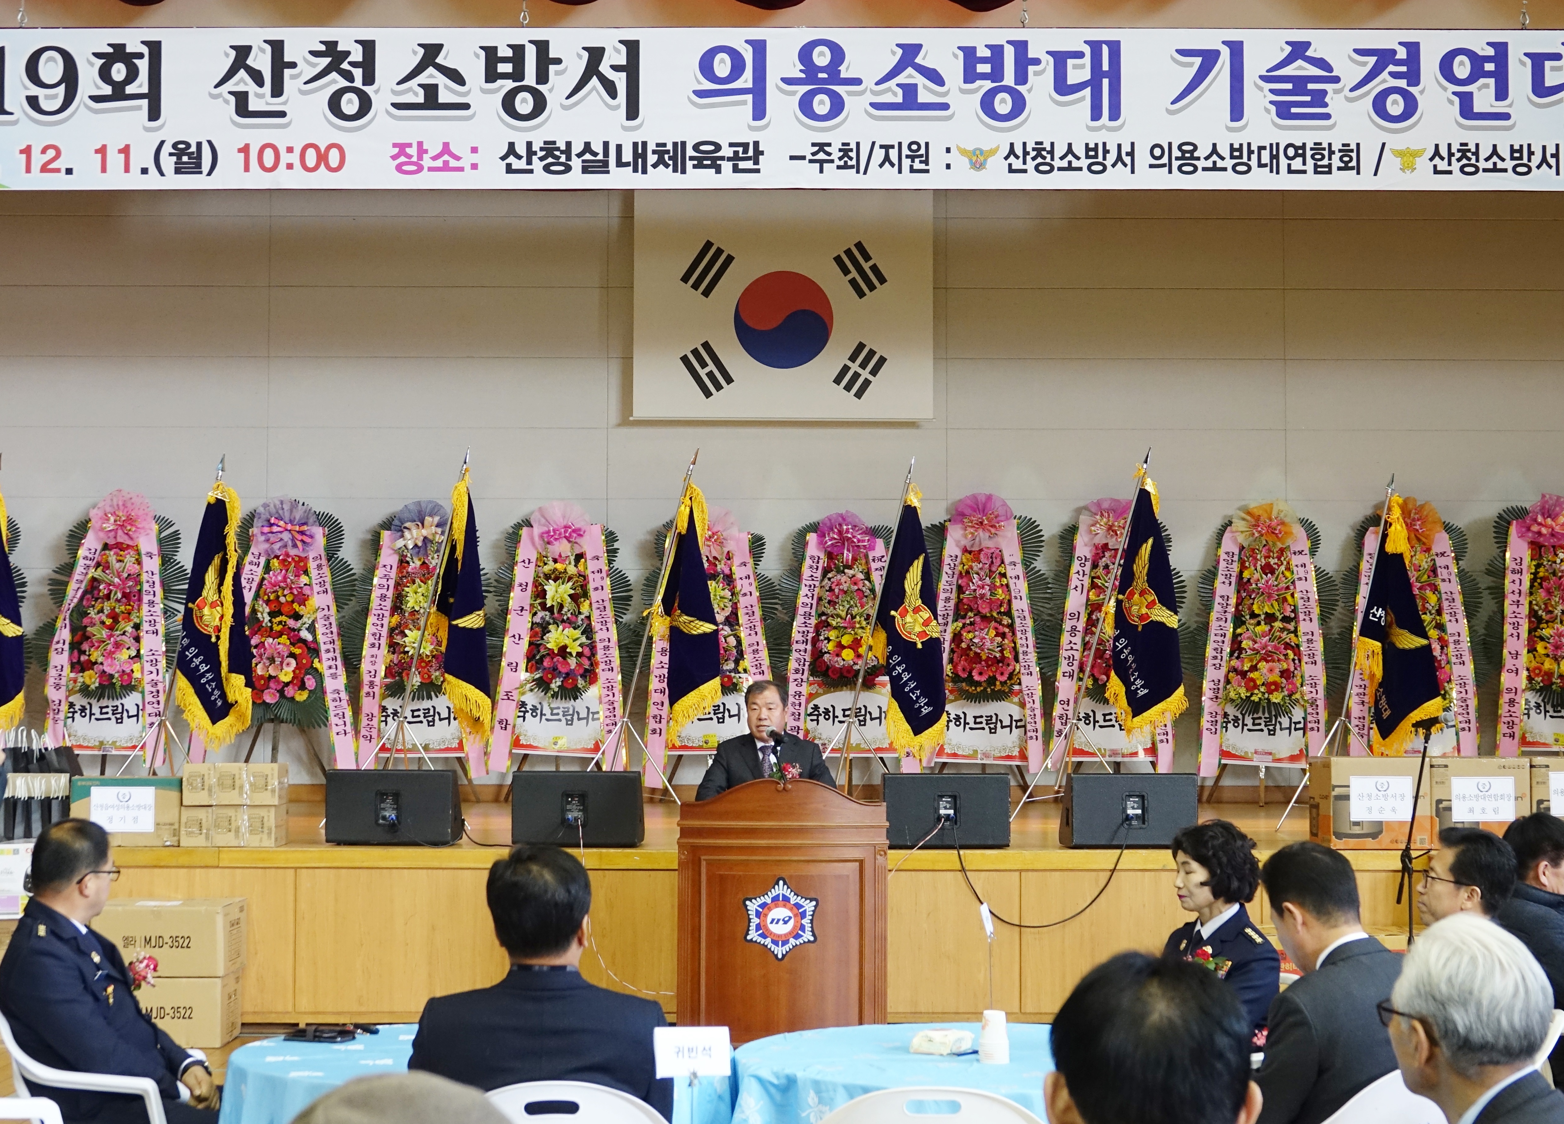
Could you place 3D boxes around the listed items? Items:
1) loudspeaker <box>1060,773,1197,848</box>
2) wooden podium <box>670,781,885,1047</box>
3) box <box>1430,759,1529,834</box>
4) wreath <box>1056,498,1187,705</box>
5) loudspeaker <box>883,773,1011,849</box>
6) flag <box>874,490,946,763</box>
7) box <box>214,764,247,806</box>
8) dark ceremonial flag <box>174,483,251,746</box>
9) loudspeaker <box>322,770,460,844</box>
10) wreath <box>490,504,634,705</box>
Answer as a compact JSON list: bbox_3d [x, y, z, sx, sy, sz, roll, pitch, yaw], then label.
[{"bbox_3d":[1.689,1.199,11.867,0.597,0.349,0.440,0,-2,0],"label":"loudspeaker"},{"bbox_3d":[0.003,1.552,10.352,0.877,1.281,0.520,0,-2,0],"label":"wooden podium"},{"bbox_3d":[3.261,1.143,11.594,0.464,0.423,0.460,0,-3,0],"label":"box"},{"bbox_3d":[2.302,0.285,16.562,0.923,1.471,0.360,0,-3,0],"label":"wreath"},{"bbox_3d":[0.789,1.196,11.834,0.601,0.348,0.440,0,-2,0],"label":"loudspeaker"},{"bbox_3d":[0.660,0.315,12.648,0.383,1.451,0.250,0,-2,0],"label":"flag"},{"bbox_3d":[-2.562,1.039,11.447,0.150,0.192,0.280,0,-2,0],"label":"box"},{"bbox_3d":[-2.956,0.281,12.649,0.404,1.383,0.250,0,-2,0],"label":"dark ceremonial flag"},{"bbox_3d":[-1.825,1.150,11.512,0.584,0.348,0.400,0,-2,0],"label":"loudspeaker"},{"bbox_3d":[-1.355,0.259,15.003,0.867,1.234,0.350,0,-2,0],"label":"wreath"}]

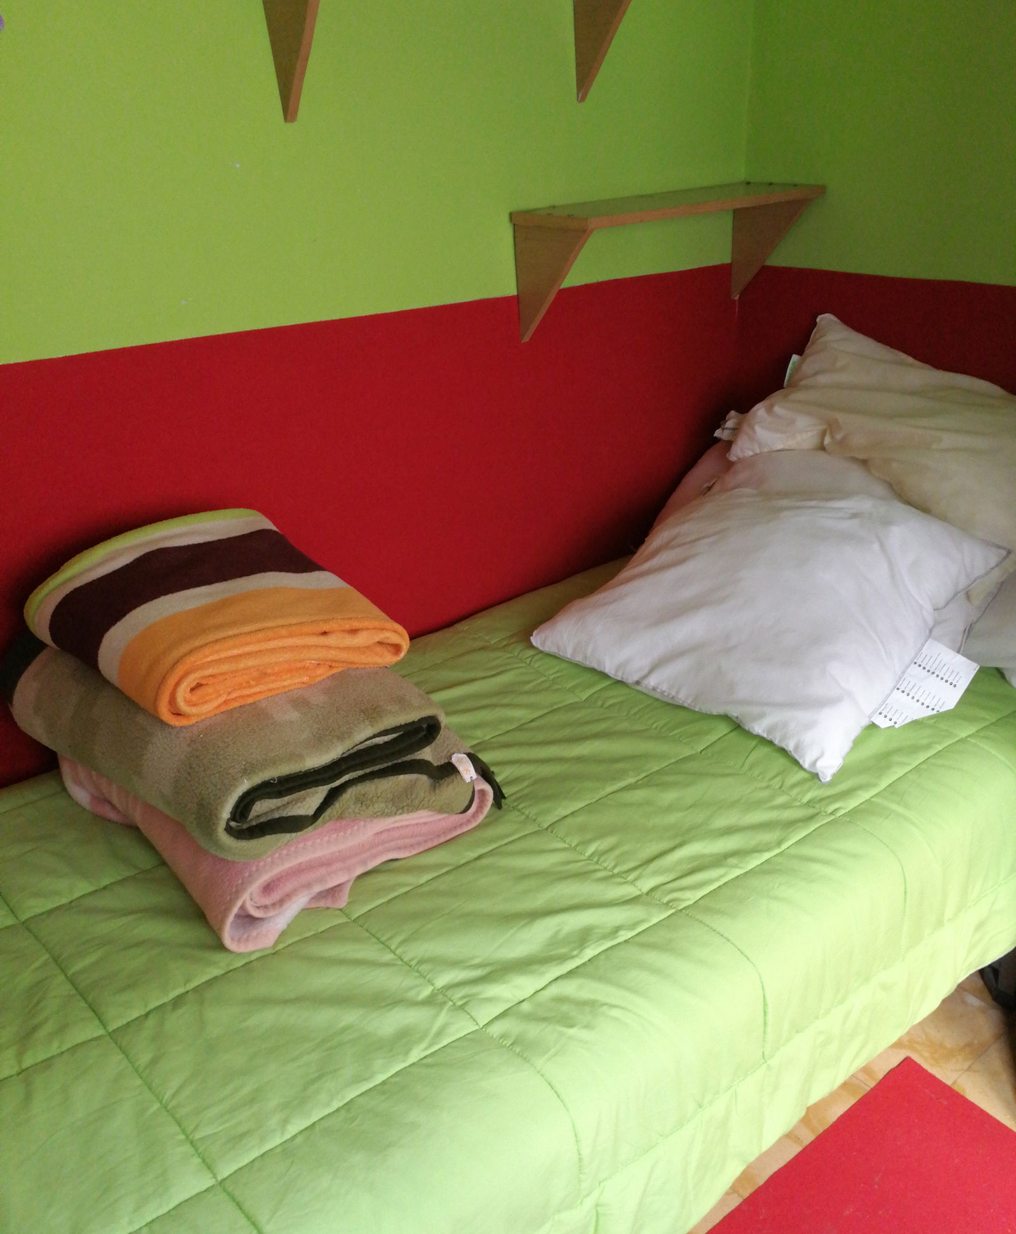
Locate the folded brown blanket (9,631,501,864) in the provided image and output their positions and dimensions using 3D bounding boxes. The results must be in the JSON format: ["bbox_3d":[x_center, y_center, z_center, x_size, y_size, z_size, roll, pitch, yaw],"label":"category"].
[{"bbox_3d":[-0.367,0.146,1.479,0.517,0.161,0.439,21,35,41],"label":"folded brown blanket"}]

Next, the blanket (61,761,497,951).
[{"bbox_3d":[-0.334,0.214,1.496,0.400,0.107,0.517,-24,32,-36],"label":"blanket"}]

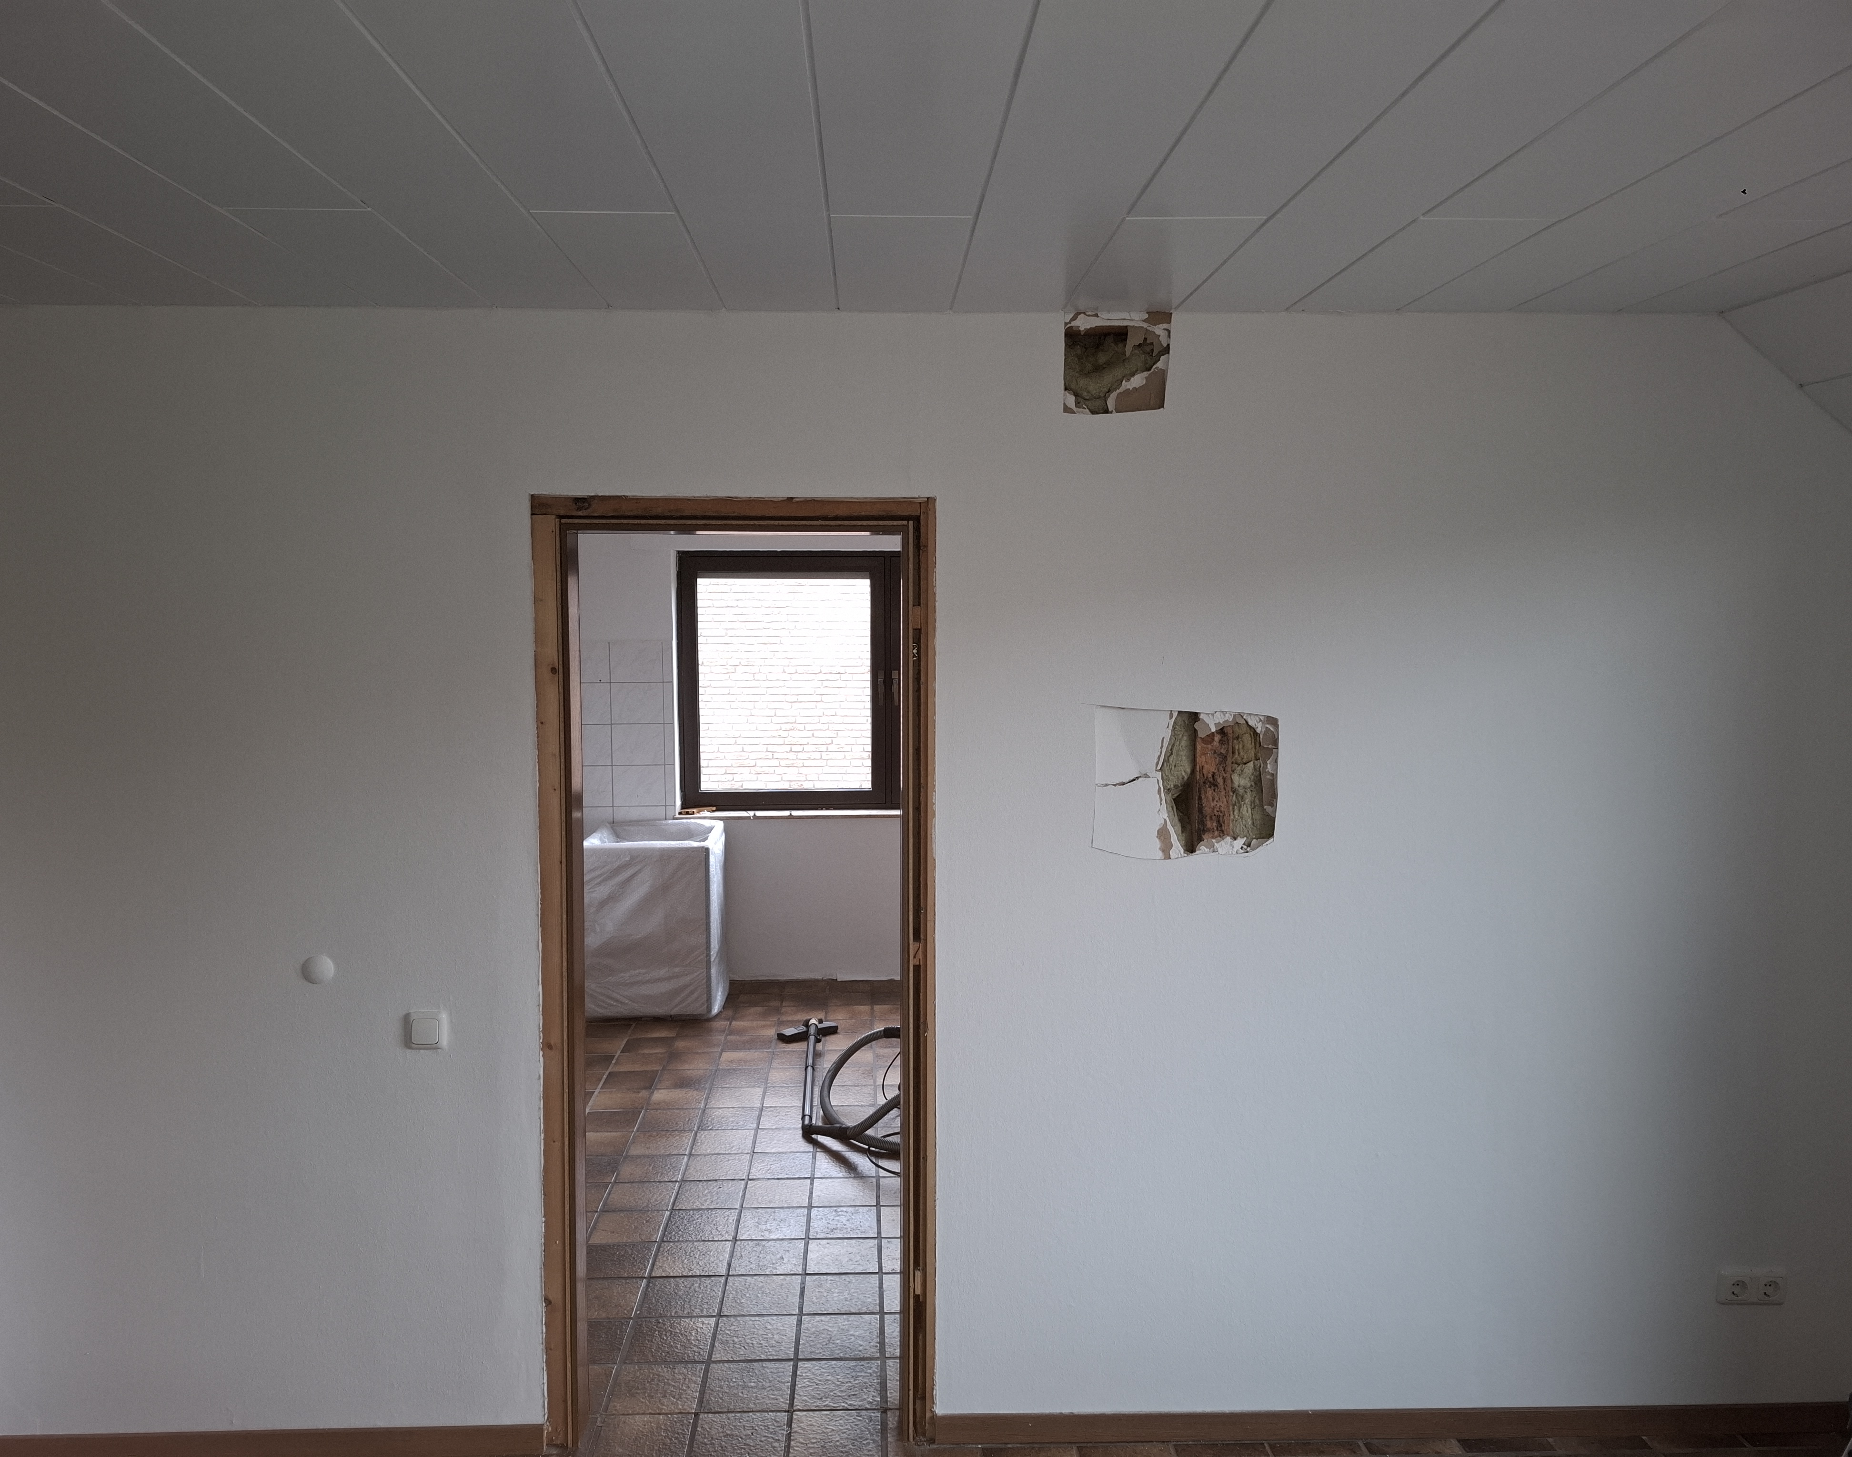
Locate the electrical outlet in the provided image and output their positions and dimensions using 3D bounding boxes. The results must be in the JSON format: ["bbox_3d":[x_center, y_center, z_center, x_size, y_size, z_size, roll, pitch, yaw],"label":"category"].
[{"bbox_3d":[1.781,1.204,2.773,0.152,0.081,0.022,0,5,-2],"label":"electrical outlet"}]

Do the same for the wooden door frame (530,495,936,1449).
[{"bbox_3d":[-0.388,0.523,2.715,0.816,1.985,0.140,0,5,-2],"label":"wooden door frame"}]

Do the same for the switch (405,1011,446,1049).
[{"bbox_3d":[-1.020,0.617,2.624,0.082,0.082,0.022,0,5,-2],"label":"switch"}]

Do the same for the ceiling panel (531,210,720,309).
[{"bbox_3d":[-0.494,-0.805,2.232,0.221,0.015,0.605,0,5,-2],"label":"ceiling panel"}]

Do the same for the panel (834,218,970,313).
[{"bbox_3d":[-0.050,-0.806,2.250,0.219,0.015,0.601,0,5,-2],"label":"panel"}]

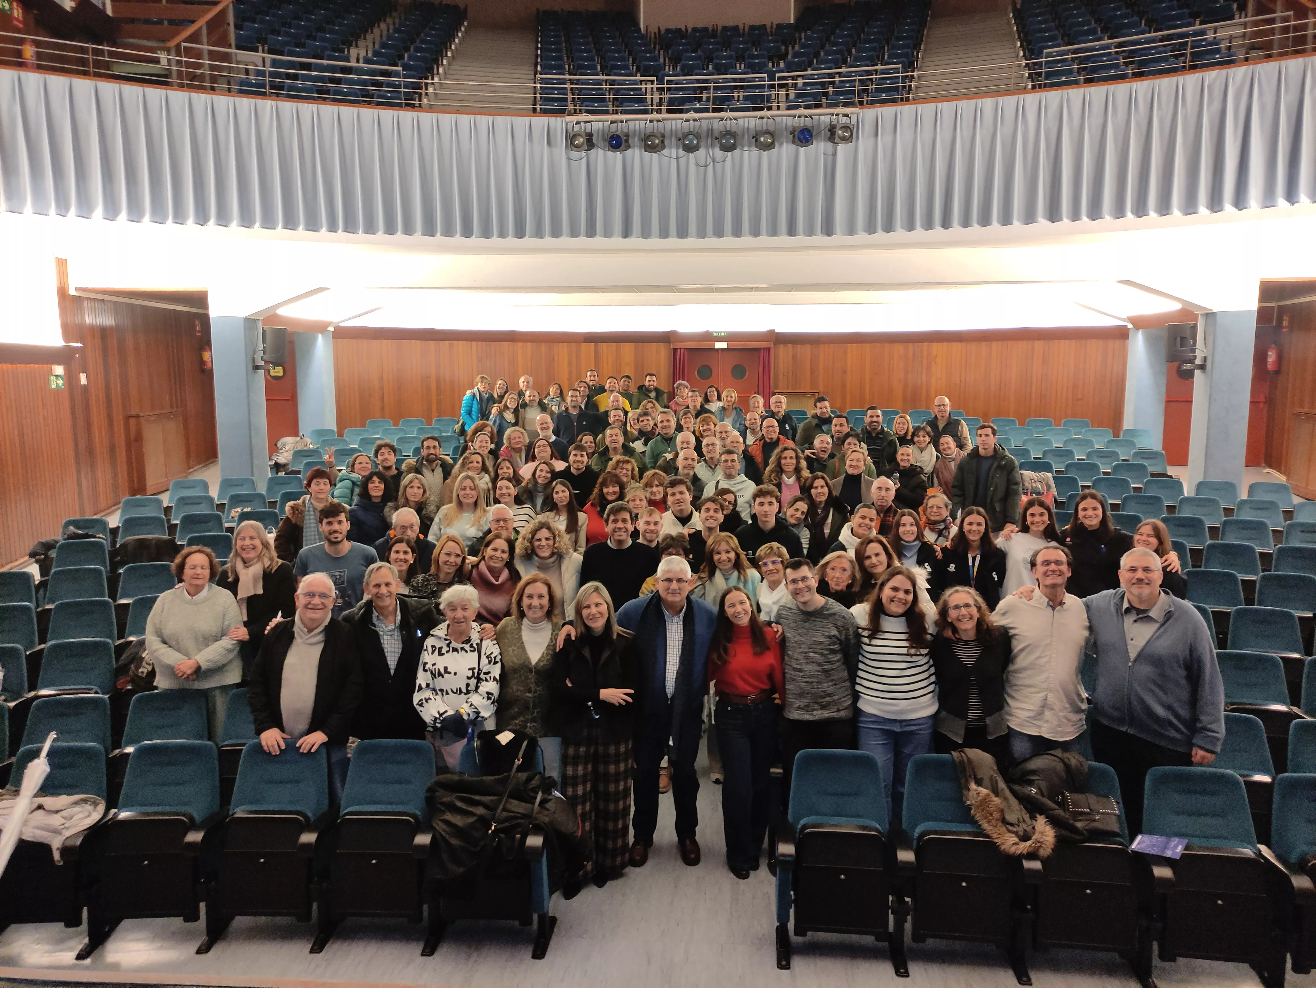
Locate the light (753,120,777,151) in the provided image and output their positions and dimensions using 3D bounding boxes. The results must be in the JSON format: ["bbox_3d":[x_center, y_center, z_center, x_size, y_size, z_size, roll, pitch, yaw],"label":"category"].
[{"bbox_3d":[1.276,-4.308,11.400,0.280,0.360,0.340,-1,8,-6],"label":"light"}]

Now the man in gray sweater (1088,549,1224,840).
[{"bbox_3d":[2.597,1.186,4.998,0.760,1.850,0.440,3,8,25],"label":"man in gray sweater"}]

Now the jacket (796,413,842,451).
[{"bbox_3d":[2.034,-0.656,12.017,0.600,0.740,0.380,0,8,3],"label":"jacket"}]

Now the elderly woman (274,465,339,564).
[{"bbox_3d":[-3.065,0.596,8.613,0.620,1.693,0.420,-2,8,-17],"label":"elderly woman"}]

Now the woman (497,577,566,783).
[{"bbox_3d":[-0.686,1.256,5.290,0.500,1.653,0.320,-1,8,-6],"label":"woman"}]

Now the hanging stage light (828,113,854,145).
[{"bbox_3d":[2.120,-4.223,11.016,0.240,0.310,0.280,-1,7,-8],"label":"hanging stage light"}]

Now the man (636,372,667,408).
[{"bbox_3d":[-0.114,-0.909,14.095,0.520,1.750,0.340,0,7,-2],"label":"man"}]

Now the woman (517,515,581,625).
[{"bbox_3d":[-0.734,0.978,6.463,0.500,1.629,0.320,-1,8,-4],"label":"woman"}]

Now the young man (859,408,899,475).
[{"bbox_3d":[2.573,-0.123,11.373,0.560,1.838,0.360,1,8,9],"label":"young man"}]

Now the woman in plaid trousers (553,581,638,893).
[{"bbox_3d":[-0.321,1.284,4.997,0.450,1.687,0.340,0,8,-2],"label":"woman in plaid trousers"}]

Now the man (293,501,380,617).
[{"bbox_3d":[-2.050,0.947,6.206,0.550,1.806,0.300,-2,8,-13],"label":"man"}]

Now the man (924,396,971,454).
[{"bbox_3d":[3.322,-0.235,11.025,0.540,1.798,0.330,2,8,14],"label":"man"}]

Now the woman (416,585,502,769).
[{"bbox_3d":[-1.063,1.283,5.187,0.480,1.602,0.360,-1,8,-7],"label":"woman"}]

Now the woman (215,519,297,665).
[{"bbox_3d":[-2.505,1.003,5.947,0.530,1.690,0.350,-3,8,-20],"label":"woman"}]

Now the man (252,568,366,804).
[{"bbox_3d":[-1.910,1.253,5.158,0.610,1.690,0.440,-2,8,-11],"label":"man"}]

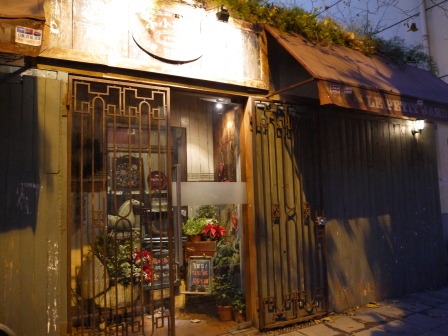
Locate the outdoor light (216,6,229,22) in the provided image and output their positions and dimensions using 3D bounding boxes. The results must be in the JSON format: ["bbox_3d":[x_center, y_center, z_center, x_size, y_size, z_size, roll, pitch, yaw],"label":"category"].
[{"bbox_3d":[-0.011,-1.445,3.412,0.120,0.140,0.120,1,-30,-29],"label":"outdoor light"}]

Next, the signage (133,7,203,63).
[{"bbox_3d":[-0.529,-1.290,3.515,0.760,0.540,0.050,1,-5,-29],"label":"signage"}]

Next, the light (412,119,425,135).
[{"bbox_3d":[2.902,-0.634,5.408,0.140,0.290,0.210,1,-5,-29],"label":"light"}]

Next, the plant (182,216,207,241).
[{"bbox_3d":[-0.387,0.793,4.750,0.290,0.300,0.270,-1,-5,0],"label":"plant"}]

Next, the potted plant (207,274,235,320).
[{"bbox_3d":[-0.023,1.508,4.220,0.290,0.510,0.280,-1,-5,0],"label":"potted plant"}]

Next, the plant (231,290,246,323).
[{"bbox_3d":[0.184,1.588,4.170,0.190,0.360,0.190,-1,-5,0],"label":"plant"}]

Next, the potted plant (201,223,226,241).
[{"bbox_3d":[-0.136,0.824,4.700,0.310,0.240,0.280,1,-5,-29],"label":"potted plant"}]

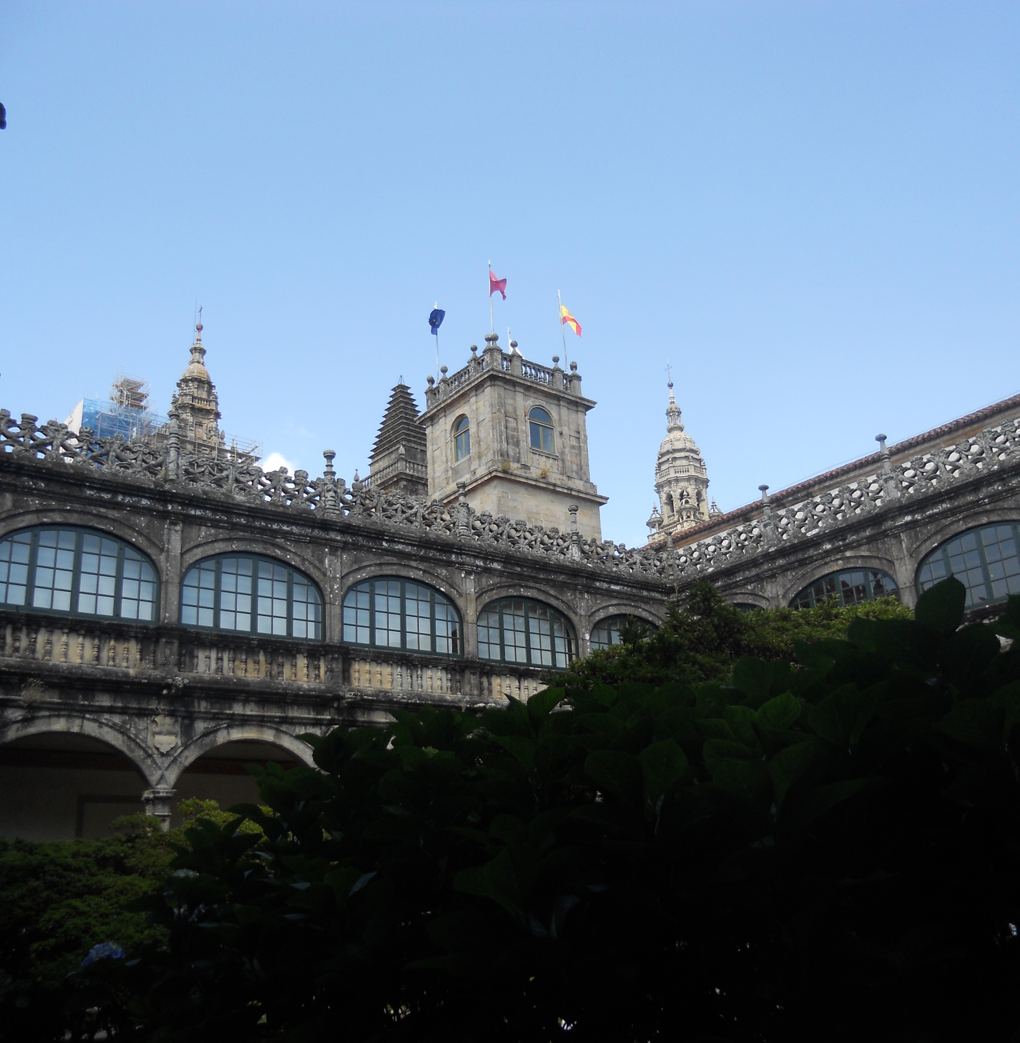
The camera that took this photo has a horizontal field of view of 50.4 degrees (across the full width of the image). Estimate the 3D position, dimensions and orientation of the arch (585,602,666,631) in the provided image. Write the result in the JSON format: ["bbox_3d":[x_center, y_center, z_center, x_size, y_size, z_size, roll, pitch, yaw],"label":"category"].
[{"bbox_3d":[3.399,2.613,29.916,3.367,0.722,0.450,11,-24,-35],"label":"arch"}]

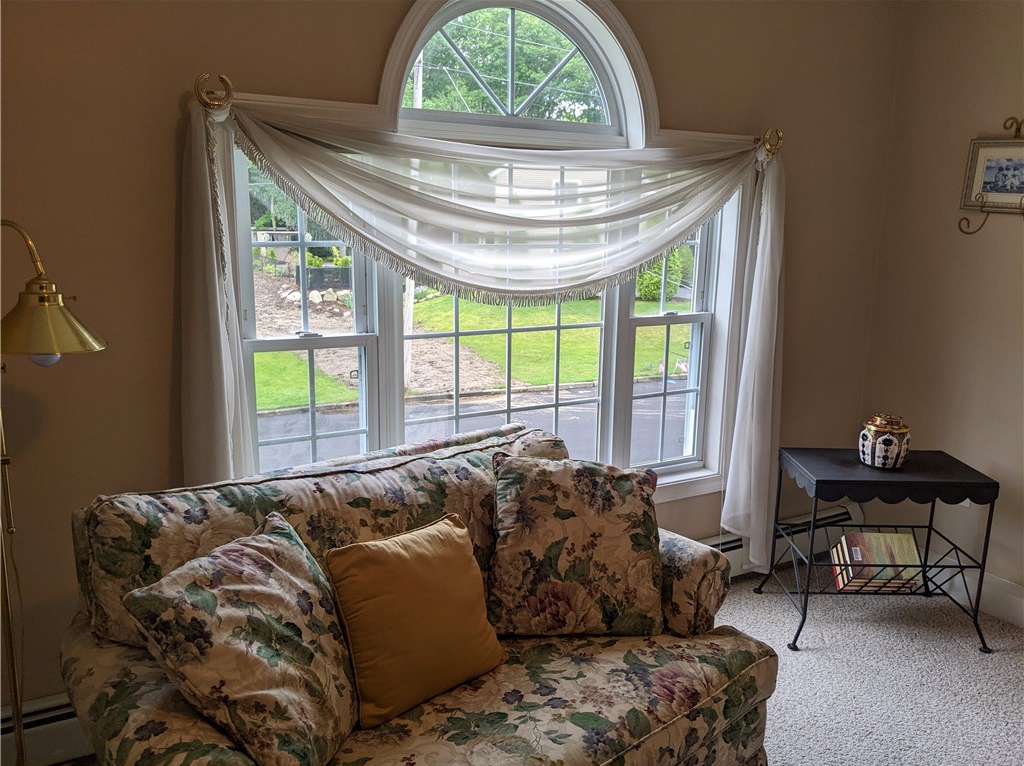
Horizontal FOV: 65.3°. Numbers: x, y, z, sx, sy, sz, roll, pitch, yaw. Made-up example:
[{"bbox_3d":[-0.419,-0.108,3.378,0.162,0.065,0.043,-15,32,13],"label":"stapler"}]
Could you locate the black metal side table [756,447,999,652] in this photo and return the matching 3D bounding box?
[{"bbox_3d":[1.326,0.590,2.929,0.700,0.606,0.450,1,12,1],"label":"black metal side table"}]

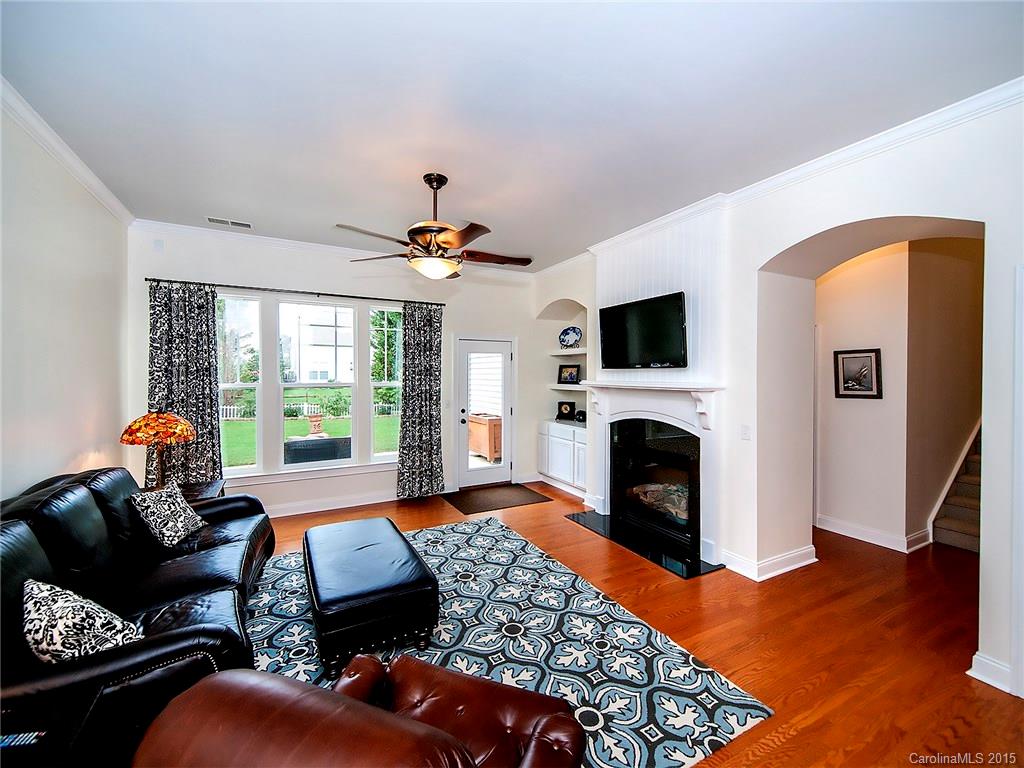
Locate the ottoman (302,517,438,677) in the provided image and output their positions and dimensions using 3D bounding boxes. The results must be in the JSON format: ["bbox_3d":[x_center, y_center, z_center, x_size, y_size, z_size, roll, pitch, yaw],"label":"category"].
[{"bbox_3d":[-0.977,1.286,2.711,0.650,0.420,1.160,-1,1,-28],"label":"ottoman"}]

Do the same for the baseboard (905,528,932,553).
[{"bbox_3d":[3.742,1.440,3.820,0.490,0.140,0.022,-1,2,-29],"label":"baseboard"}]

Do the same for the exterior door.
[{"bbox_3d":[-0.368,0.412,5.894,0.830,2.030,0.050,-1,1,-28],"label":"exterior door"}]

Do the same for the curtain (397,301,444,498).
[{"bbox_3d":[-1.149,0.211,5.266,0.615,2.460,0.120,-1,2,-29],"label":"curtain"}]

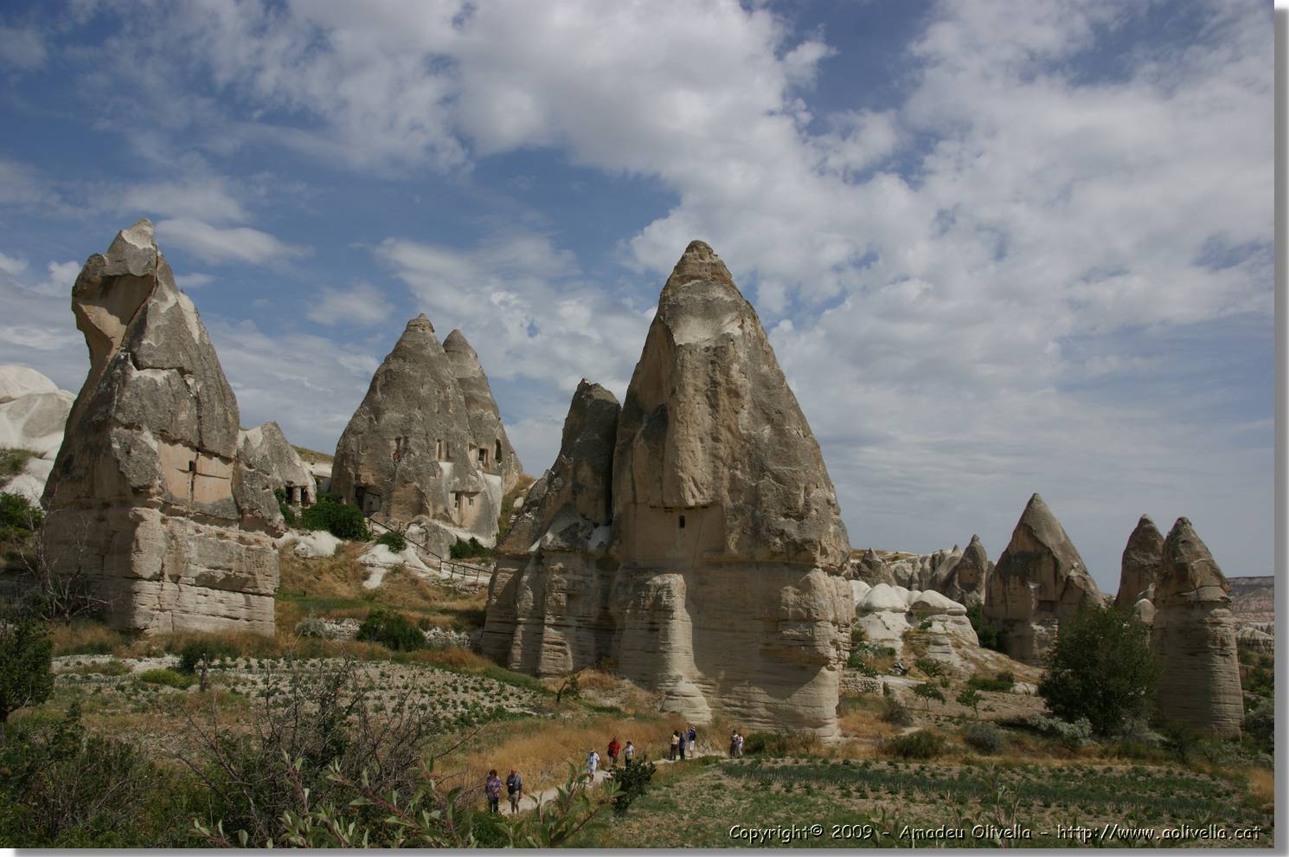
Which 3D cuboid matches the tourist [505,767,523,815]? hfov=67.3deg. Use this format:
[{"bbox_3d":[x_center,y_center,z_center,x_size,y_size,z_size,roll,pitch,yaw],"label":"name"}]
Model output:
[{"bbox_3d":[-4.950,13.840,37.045,0.600,1.740,0.400,-4,-14,19],"label":"tourist"}]

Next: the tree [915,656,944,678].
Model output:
[{"bbox_3d":[25.926,21.742,88.000,2.488,1.880,2.300,-4,-14,16],"label":"tree"}]

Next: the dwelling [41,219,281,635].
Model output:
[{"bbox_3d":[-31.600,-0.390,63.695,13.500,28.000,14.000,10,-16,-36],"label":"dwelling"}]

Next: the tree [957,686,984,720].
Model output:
[{"bbox_3d":[25.871,21.808,77.000,2.097,2.487,2.100,-4,-14,17],"label":"tree"}]

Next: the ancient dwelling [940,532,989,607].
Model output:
[{"bbox_3d":[56.889,25.682,171.888,9.367,13.702,9.000,-4,-14,17],"label":"ancient dwelling"}]

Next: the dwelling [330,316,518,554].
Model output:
[{"bbox_3d":[-22.066,0.640,97.000,18.896,24.371,17.000,3,-13,-13],"label":"dwelling"}]

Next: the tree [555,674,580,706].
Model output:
[{"bbox_3d":[-5.507,18.674,69.000,1.879,2.235,1.900,1,-13,-4],"label":"tree"}]

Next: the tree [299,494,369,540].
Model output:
[{"bbox_3d":[-25.000,7.179,78.375,5.400,3.600,4.500,3,-13,-11],"label":"tree"}]

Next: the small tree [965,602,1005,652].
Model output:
[{"bbox_3d":[40.000,23.363,113.653,5.200,5.800,5.000,-4,-14,17],"label":"small tree"}]

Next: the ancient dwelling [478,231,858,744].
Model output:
[{"bbox_3d":[2.400,3.570,75.611,26.000,38.000,18.000,-2,-13,8],"label":"ancient dwelling"}]

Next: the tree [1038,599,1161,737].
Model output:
[{"bbox_3d":[31.928,16.943,68.000,8.475,9.196,8.000,-6,-14,24],"label":"tree"}]

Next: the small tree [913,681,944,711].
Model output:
[{"bbox_3d":[24.700,23.287,84.432,2.800,2.650,2.700,-4,-14,17],"label":"small tree"}]

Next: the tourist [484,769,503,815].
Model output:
[{"bbox_3d":[-5.813,13.946,37.200,0.550,1.650,0.400,-1,-13,3],"label":"tourist"}]

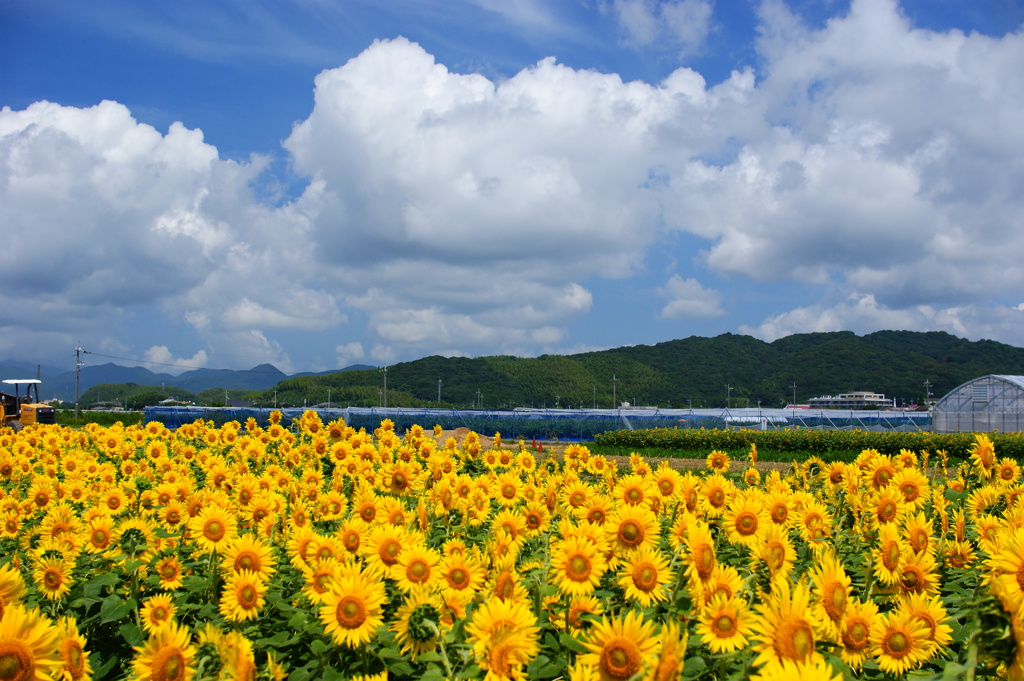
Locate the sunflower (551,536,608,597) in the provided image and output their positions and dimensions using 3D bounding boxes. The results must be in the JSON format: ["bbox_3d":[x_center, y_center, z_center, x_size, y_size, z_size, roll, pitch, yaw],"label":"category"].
[{"bbox_3d":[0.227,0.760,4.300,0.195,0.200,0.070,0,-13,-10],"label":"sunflower"}]

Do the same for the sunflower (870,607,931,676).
[{"bbox_3d":[1.156,0.898,3.814,0.185,0.194,0.076,-1,2,12],"label":"sunflower"}]

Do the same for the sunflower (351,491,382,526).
[{"bbox_3d":[-0.790,0.906,6.900,0.175,0.190,0.070,1,-15,-28],"label":"sunflower"}]

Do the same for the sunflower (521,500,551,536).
[{"bbox_3d":[0.132,1.003,7.210,0.180,0.190,0.070,0,-10,-2],"label":"sunflower"}]

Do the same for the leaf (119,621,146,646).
[{"bbox_3d":[-1.439,1.111,4.850,0.110,0.105,0.060,1,-3,-10],"label":"leaf"}]

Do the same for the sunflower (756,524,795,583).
[{"bbox_3d":[0.910,0.733,4.400,0.175,0.205,0.070,2,-12,-40],"label":"sunflower"}]

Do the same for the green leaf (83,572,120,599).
[{"bbox_3d":[-1.733,1.034,5.400,0.160,0.100,0.110,0,-3,0],"label":"green leaf"}]

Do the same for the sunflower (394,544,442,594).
[{"bbox_3d":[-0.366,0.897,5.010,0.198,0.198,0.070,0,-10,-9],"label":"sunflower"}]

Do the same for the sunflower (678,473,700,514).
[{"bbox_3d":[0.944,0.814,6.800,0.213,0.223,0.087,3,1,-44],"label":"sunflower"}]

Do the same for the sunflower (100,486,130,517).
[{"bbox_3d":[-2.558,1.033,8.209,0.190,0.190,0.070,1,-11,-20],"label":"sunflower"}]

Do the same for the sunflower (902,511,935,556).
[{"bbox_3d":[1.755,0.840,5.509,0.205,0.210,0.080,1,-14,-24],"label":"sunflower"}]

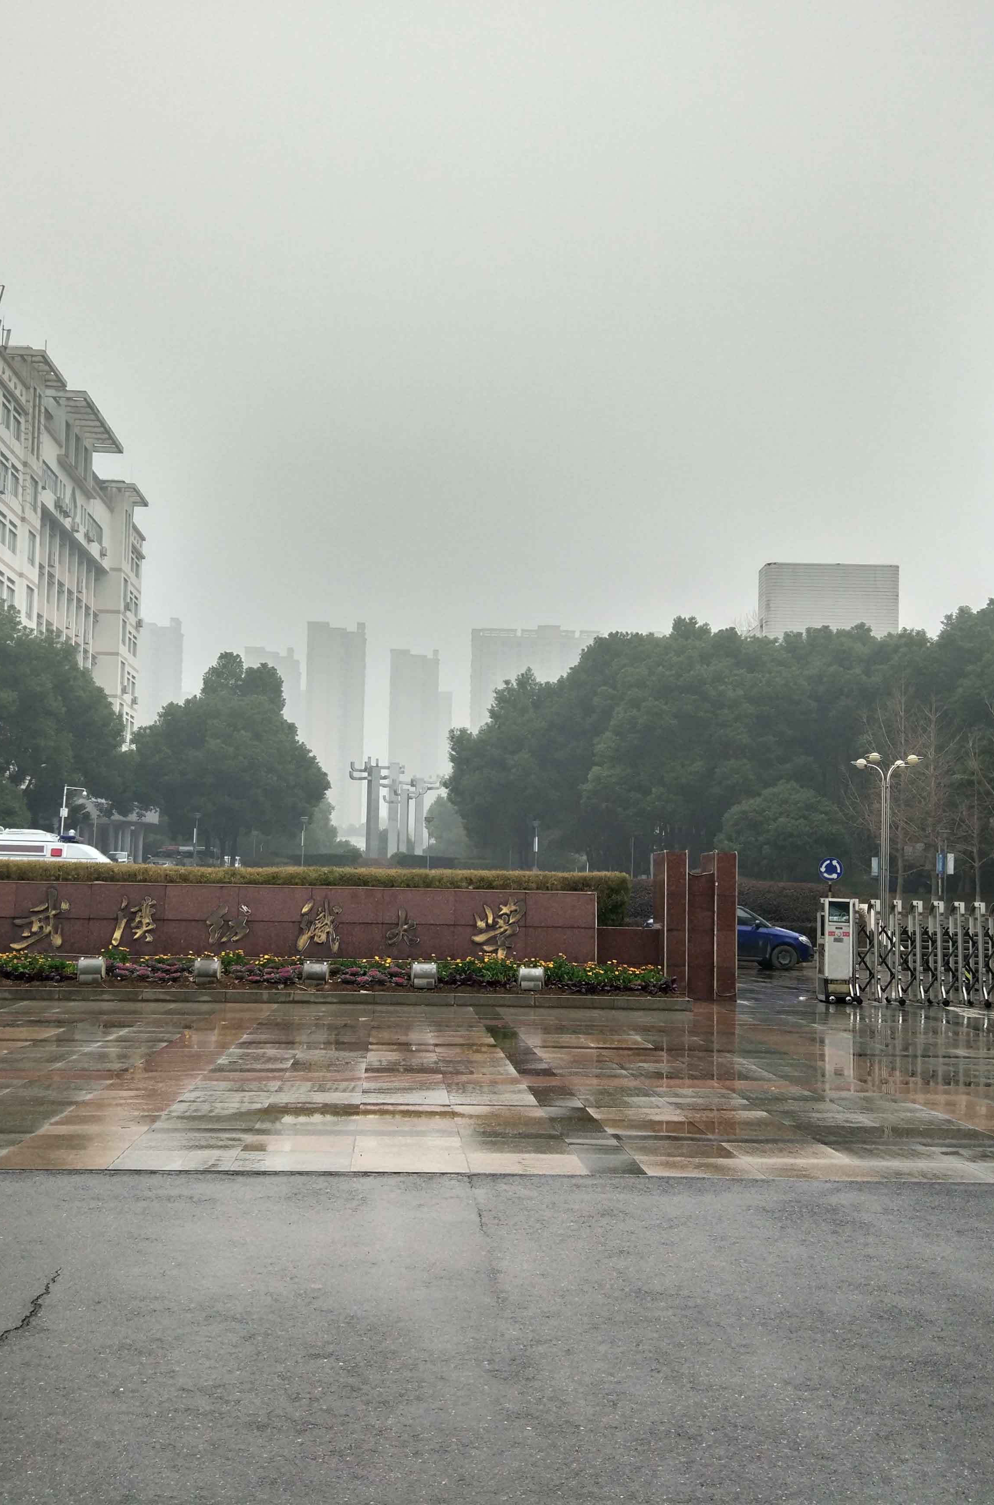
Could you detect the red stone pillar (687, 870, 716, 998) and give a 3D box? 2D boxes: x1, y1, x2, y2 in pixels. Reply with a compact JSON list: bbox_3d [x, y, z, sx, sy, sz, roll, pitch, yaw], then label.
[{"bbox_3d":[3.224,2.932,26.109,0.440,2.015,0.750,2,-5,-4],"label":"red stone pillar"}]

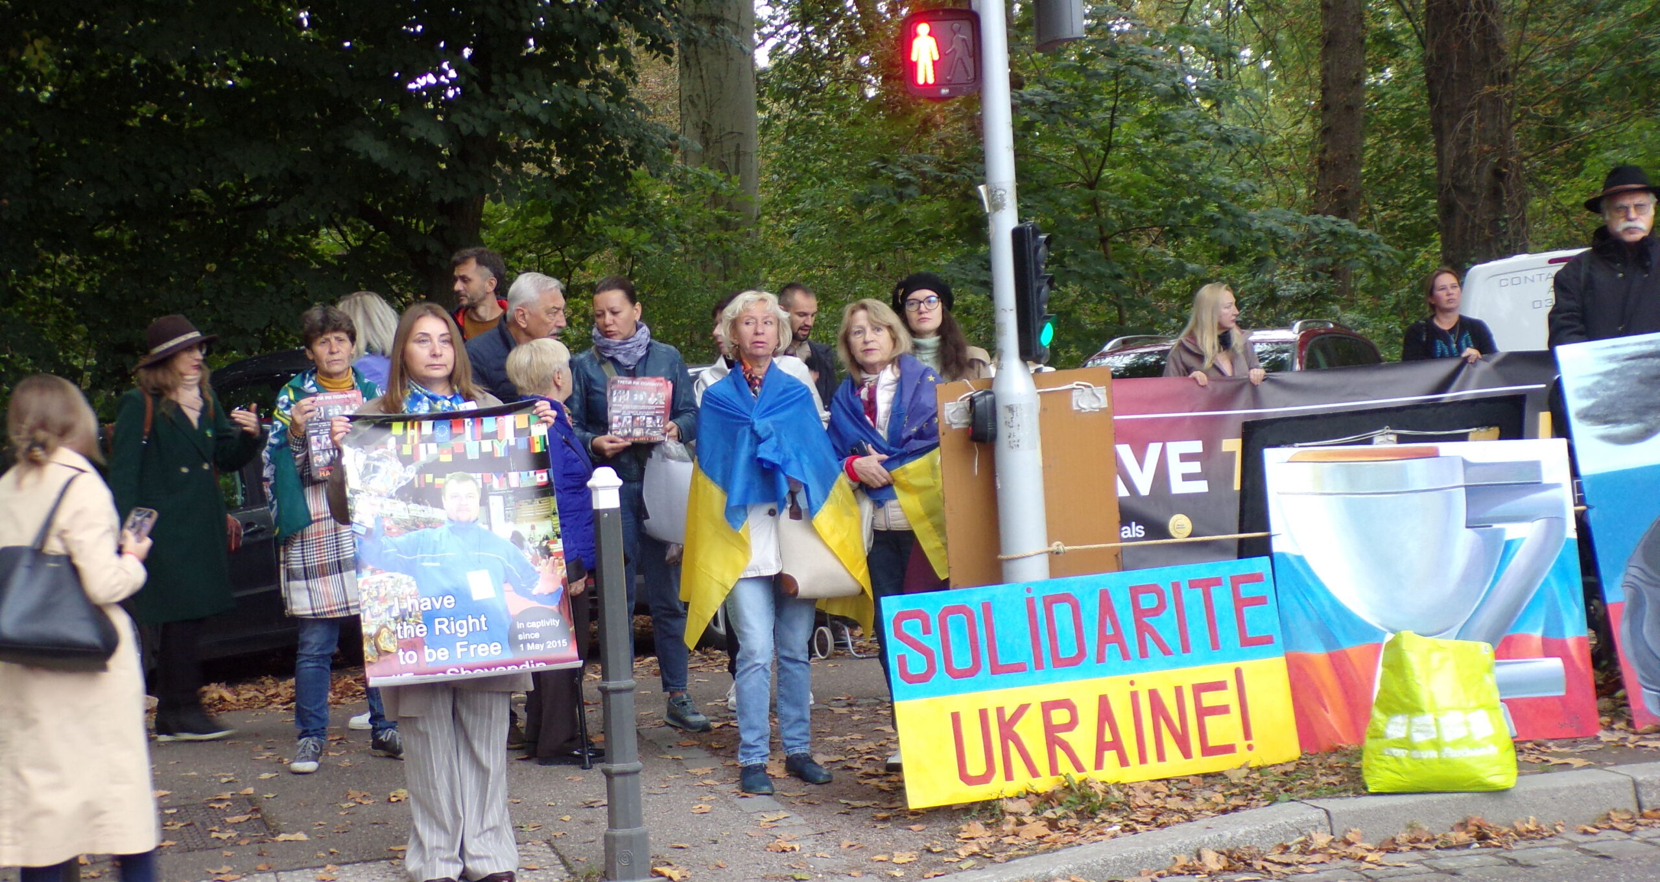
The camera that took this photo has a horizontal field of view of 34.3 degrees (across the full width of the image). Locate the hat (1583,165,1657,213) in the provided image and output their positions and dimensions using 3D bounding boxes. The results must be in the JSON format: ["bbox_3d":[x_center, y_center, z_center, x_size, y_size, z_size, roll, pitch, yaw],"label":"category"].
[{"bbox_3d":[2.769,-0.874,9.300,0.300,0.155,0.330,-6,3,14],"label":"hat"}]

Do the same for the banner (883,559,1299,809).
[{"bbox_3d":[0.866,0.773,8.721,1.420,0.667,0.020,-5,-8,-22],"label":"banner"}]

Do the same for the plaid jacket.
[{"bbox_3d":[-1.796,0.189,9.650,0.450,0.900,0.330,-4,4,-8],"label":"plaid jacket"}]

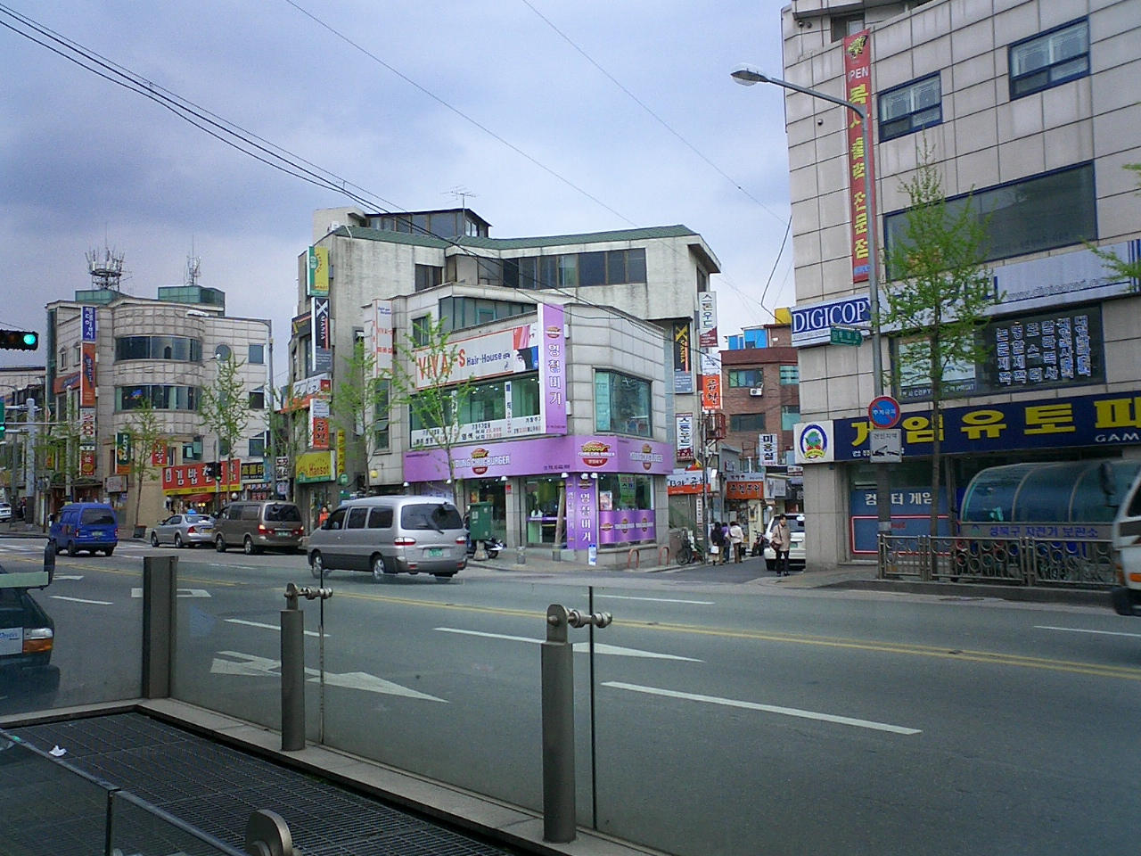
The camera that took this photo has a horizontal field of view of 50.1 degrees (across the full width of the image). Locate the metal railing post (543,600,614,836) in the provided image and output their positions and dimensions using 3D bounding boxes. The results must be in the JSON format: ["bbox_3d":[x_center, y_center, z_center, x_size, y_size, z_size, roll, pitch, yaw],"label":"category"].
[{"bbox_3d":[0.042,1.258,5.280,0.340,1.000,0.135,2,-5,-39],"label":"metal railing post"}]

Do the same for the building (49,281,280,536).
[{"bbox_3d":[-26.990,-1.148,80.686,12.000,15.500,9.500,2,-5,-37],"label":"building"}]

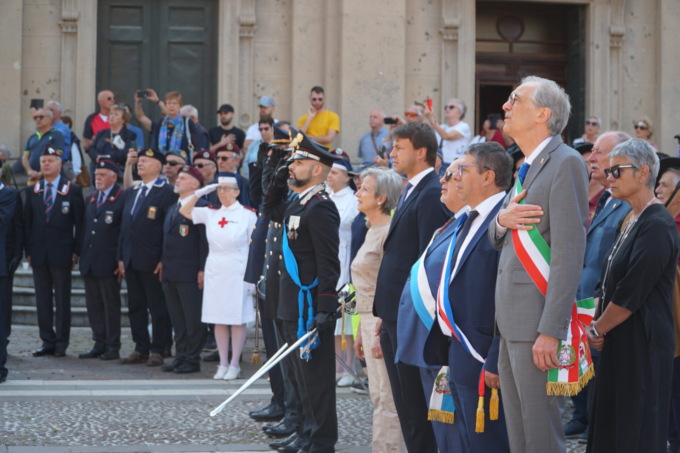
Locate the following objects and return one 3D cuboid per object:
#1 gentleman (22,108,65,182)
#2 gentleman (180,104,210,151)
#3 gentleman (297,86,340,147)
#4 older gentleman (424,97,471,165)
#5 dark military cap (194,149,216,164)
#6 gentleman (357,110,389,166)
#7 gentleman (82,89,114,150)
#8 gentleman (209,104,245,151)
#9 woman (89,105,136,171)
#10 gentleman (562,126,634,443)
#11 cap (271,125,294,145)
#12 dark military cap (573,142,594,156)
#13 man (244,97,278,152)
[{"bbox_3d":[-3.372,-0.493,18.934,0.520,1.700,0.380,1,3,30],"label":"gentleman"},{"bbox_3d":[-1.672,-0.568,19.127,0.380,1.680,0.500,-1,2,-30],"label":"gentleman"},{"bbox_3d":[-0.251,-0.745,19.435,0.530,1.780,0.380,0,2,6],"label":"gentleman"},{"bbox_3d":[1.208,-0.596,18.527,0.580,1.670,0.500,-2,3,-45],"label":"older gentleman"},{"bbox_3d":[-1.185,-0.597,14.700,0.240,0.130,0.260,1,2,38],"label":"dark military cap"},{"bbox_3d":[0.426,-0.515,19.427,0.500,1.680,0.340,1,2,35],"label":"gentleman"},{"bbox_3d":[-2.673,-0.651,18.735,0.520,1.760,0.380,-2,3,-34],"label":"gentleman"},{"bbox_3d":[-1.305,-0.543,19.134,0.500,1.720,0.360,0,2,9],"label":"gentleman"},{"bbox_3d":[-2.478,-0.534,18.326,0.500,1.620,0.370,1,2,32],"label":"woman"},{"bbox_3d":[1.346,0.405,8.335,0.400,1.750,0.520,-2,3,-35],"label":"gentleman"},{"bbox_3d":[-0.322,-0.565,10.800,0.310,0.170,0.270,-1,2,-22],"label":"cap"},{"bbox_3d":[1.465,-0.430,9.602,0.270,0.110,0.240,-1,3,-30],"label":"dark military cap"},{"bbox_3d":[-0.877,-0.601,18.828,0.520,1.740,0.360,1,2,35],"label":"man"}]

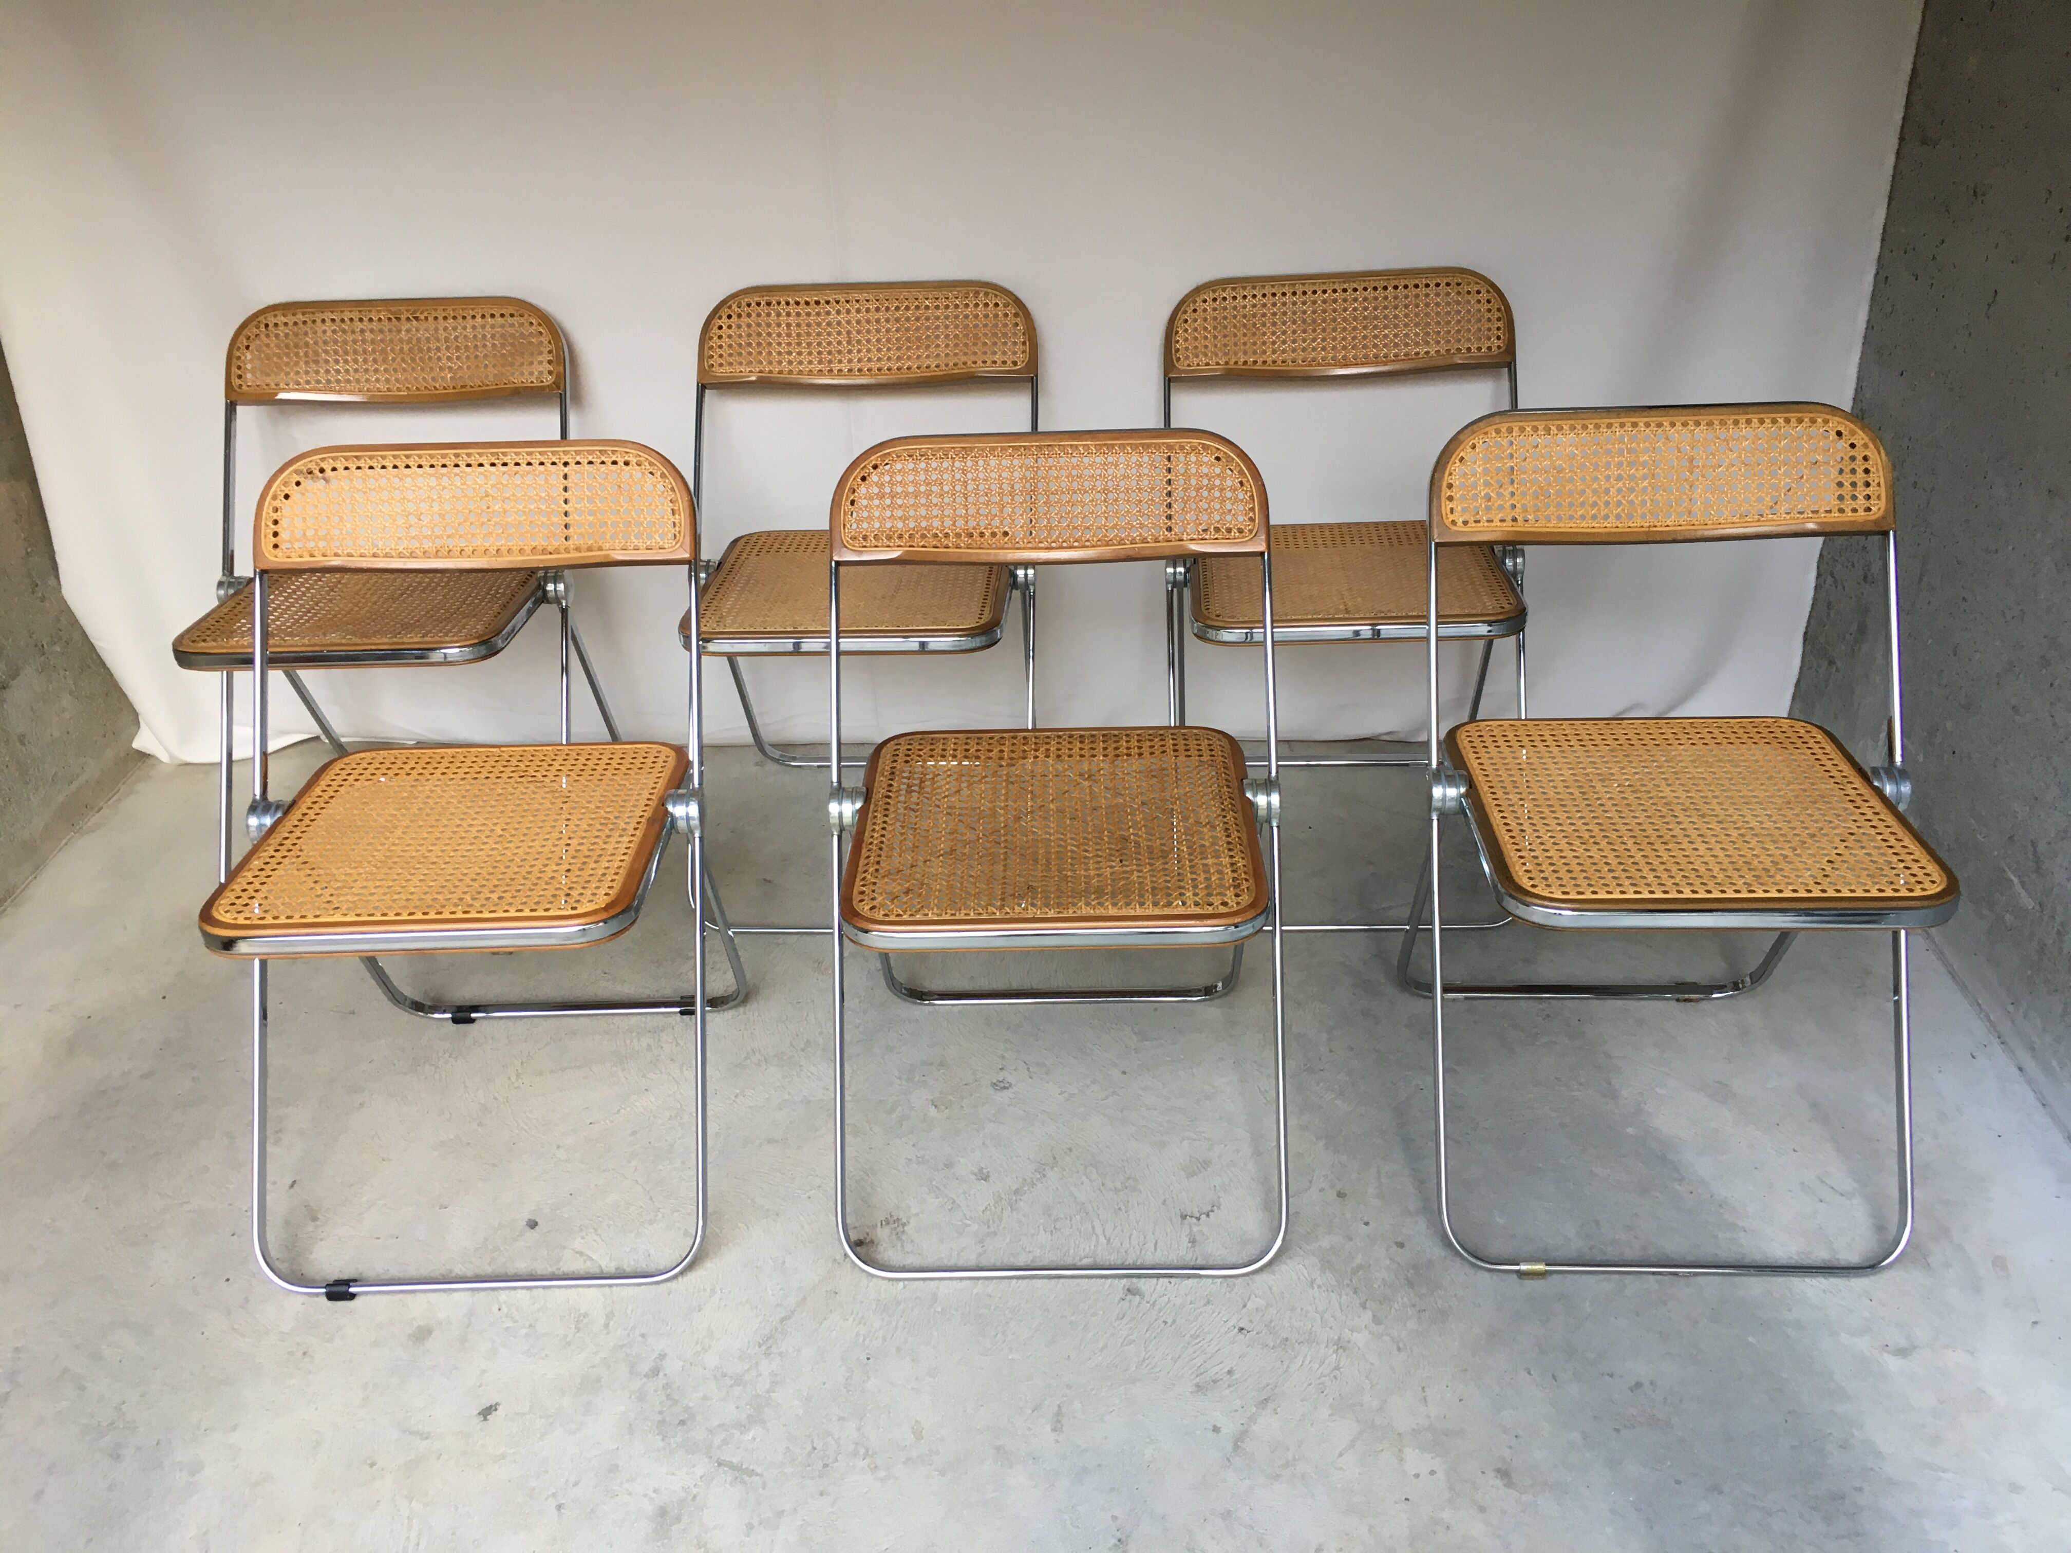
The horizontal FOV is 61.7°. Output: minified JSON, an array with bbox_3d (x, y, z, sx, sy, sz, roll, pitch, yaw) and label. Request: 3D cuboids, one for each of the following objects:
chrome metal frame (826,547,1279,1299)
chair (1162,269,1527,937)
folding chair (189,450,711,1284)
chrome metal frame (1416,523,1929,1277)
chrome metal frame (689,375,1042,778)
[{"bbox_3d":[0.023,0.121,1.797,0.472,0.647,0.477,-1,30,2],"label":"chrome metal frame"},{"bbox_3d":[0.409,-0.231,2.289,0.472,0.742,0.495,0,30,3],"label":"chair"},{"bbox_3d":[-0.574,0.089,1.794,0.472,0.742,0.495,-2,30,1],"label":"folding chair"},{"bbox_3d":[0.642,0.110,1.777,0.472,0.647,0.477,0,30,3],"label":"chrome metal frame"},{"bbox_3d":[-0.228,-0.179,2.334,0.472,0.647,0.477,0,30,4],"label":"chrome metal frame"}]

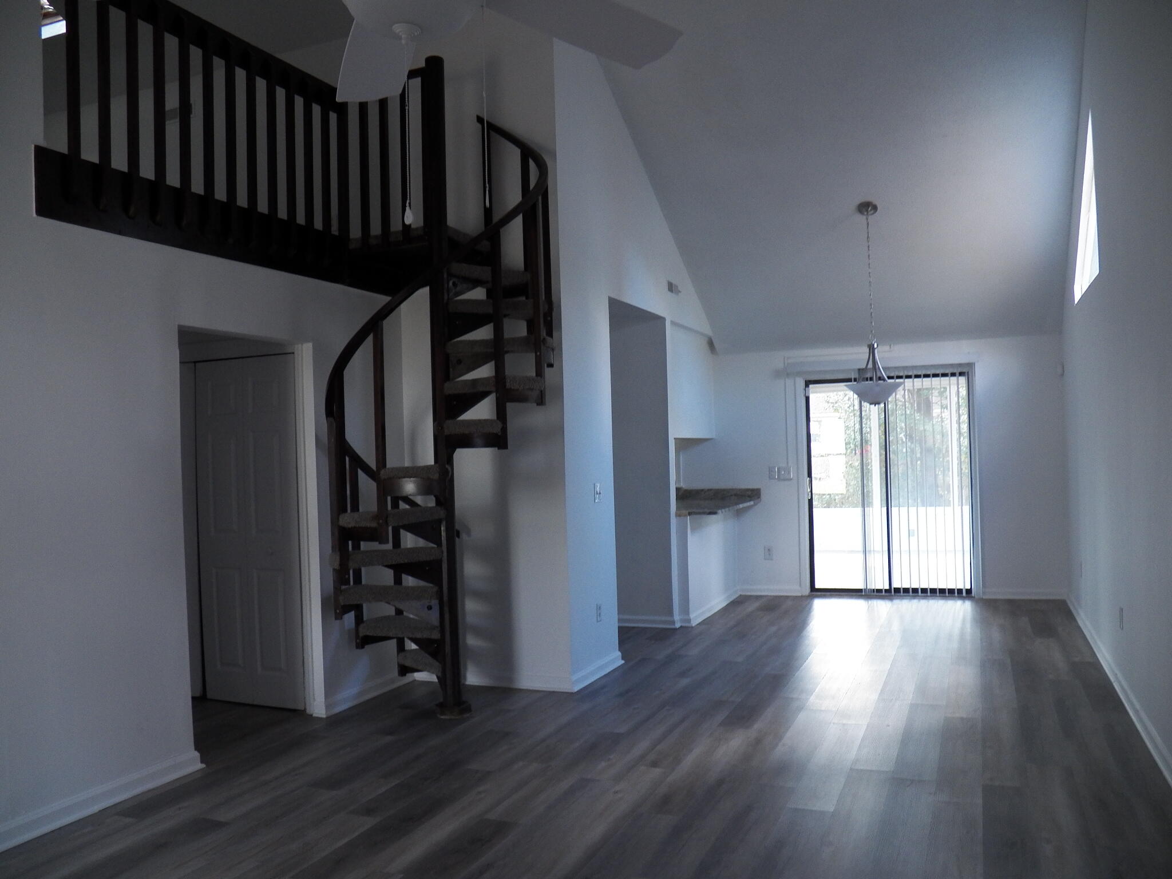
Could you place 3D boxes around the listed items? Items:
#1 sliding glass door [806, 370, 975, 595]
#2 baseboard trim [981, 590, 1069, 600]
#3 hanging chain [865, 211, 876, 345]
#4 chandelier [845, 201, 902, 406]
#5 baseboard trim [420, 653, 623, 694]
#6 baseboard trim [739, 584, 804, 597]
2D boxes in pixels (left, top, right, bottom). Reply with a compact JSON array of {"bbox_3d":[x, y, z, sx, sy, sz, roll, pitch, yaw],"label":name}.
[{"bbox_3d":[2.744,0.420,8.653,1.450,2.016,0.100,-2,-1,20],"label":"sliding glass door"},{"bbox_3d":[3.798,1.341,8.217,0.691,0.087,0.020,-2,-1,20],"label":"baseboard trim"},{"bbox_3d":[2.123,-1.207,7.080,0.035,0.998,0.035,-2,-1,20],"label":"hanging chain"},{"bbox_3d":[2.133,-1.015,7.080,0.425,1.525,0.425,-2,-1,20],"label":"chandelier"},{"bbox_3d":[-0.449,1.464,6.191,1.120,0.090,0.820,-2,-1,22],"label":"baseboard trim"},{"bbox_3d":[1.749,1.440,8.983,0.614,0.087,0.020,-2,-1,20],"label":"baseboard trim"}]

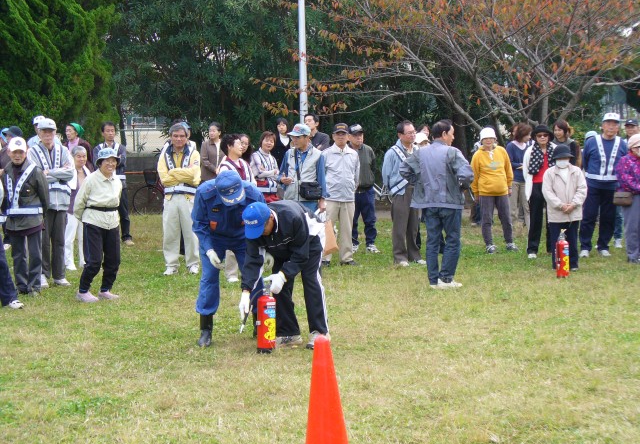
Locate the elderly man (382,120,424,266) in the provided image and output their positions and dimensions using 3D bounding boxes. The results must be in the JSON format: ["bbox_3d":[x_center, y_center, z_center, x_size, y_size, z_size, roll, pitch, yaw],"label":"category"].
[{"bbox_3d":[0.950,-0.343,14.682,0.500,1.650,0.340,-5,6,-40],"label":"elderly man"}]

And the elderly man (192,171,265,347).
[{"bbox_3d":[-0.699,0.274,9.850,0.600,1.320,0.750,-2,5,-13],"label":"elderly man"}]

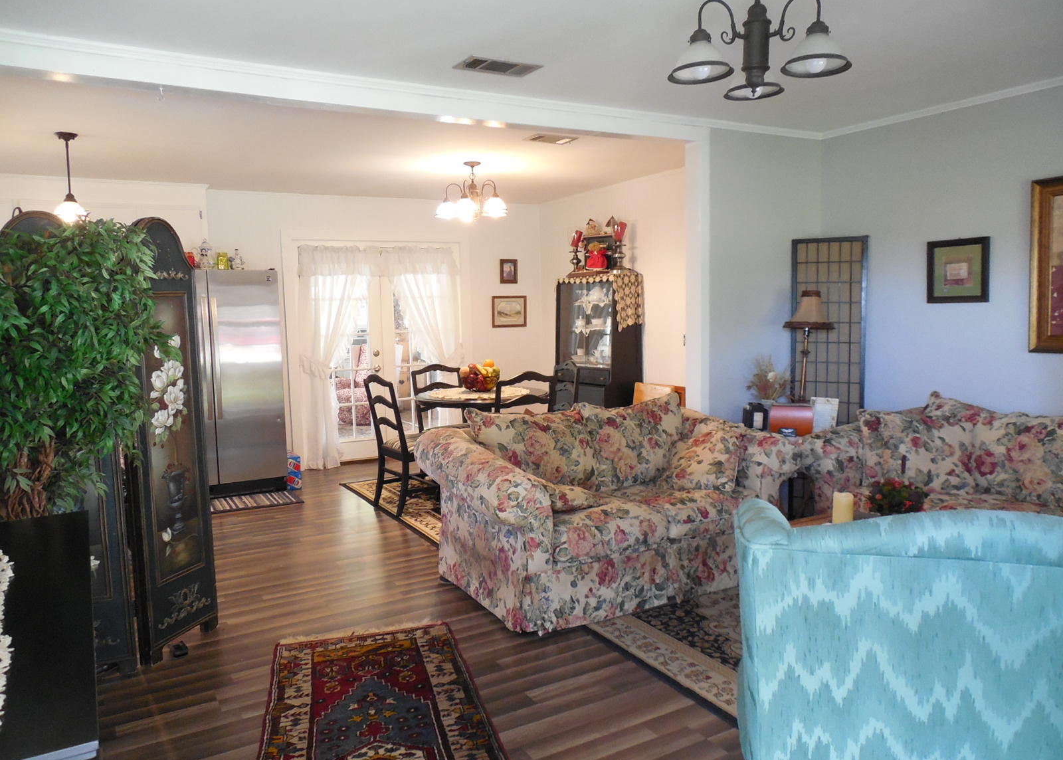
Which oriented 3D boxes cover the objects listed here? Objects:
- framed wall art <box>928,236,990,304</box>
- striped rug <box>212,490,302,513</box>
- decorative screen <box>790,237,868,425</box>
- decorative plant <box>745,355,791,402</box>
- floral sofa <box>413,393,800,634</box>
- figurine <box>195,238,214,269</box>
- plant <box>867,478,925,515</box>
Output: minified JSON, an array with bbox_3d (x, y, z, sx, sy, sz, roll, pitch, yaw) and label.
[{"bbox_3d":[2.198,-0.561,3.955,0.025,0.322,0.330,-5,7,-29],"label":"framed wall art"},{"bbox_3d":[-2.169,0.919,5.784,0.800,0.012,0.490,-4,7,-26],"label":"striped rug"},{"bbox_3d":[1.767,0.066,4.577,0.415,1.794,0.070,1,6,23],"label":"decorative screen"},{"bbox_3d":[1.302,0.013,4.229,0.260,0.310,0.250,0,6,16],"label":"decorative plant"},{"bbox_3d":[0.403,0.568,3.968,1.750,0.860,0.930,-4,6,-26],"label":"floral sofa"},{"bbox_3d":[-2.493,-0.950,5.844,0.135,0.250,0.130,-2,6,-7],"label":"figurine"},{"bbox_3d":[1.468,0.494,3.080,0.230,0.200,0.230,-4,6,-29],"label":"plant"}]

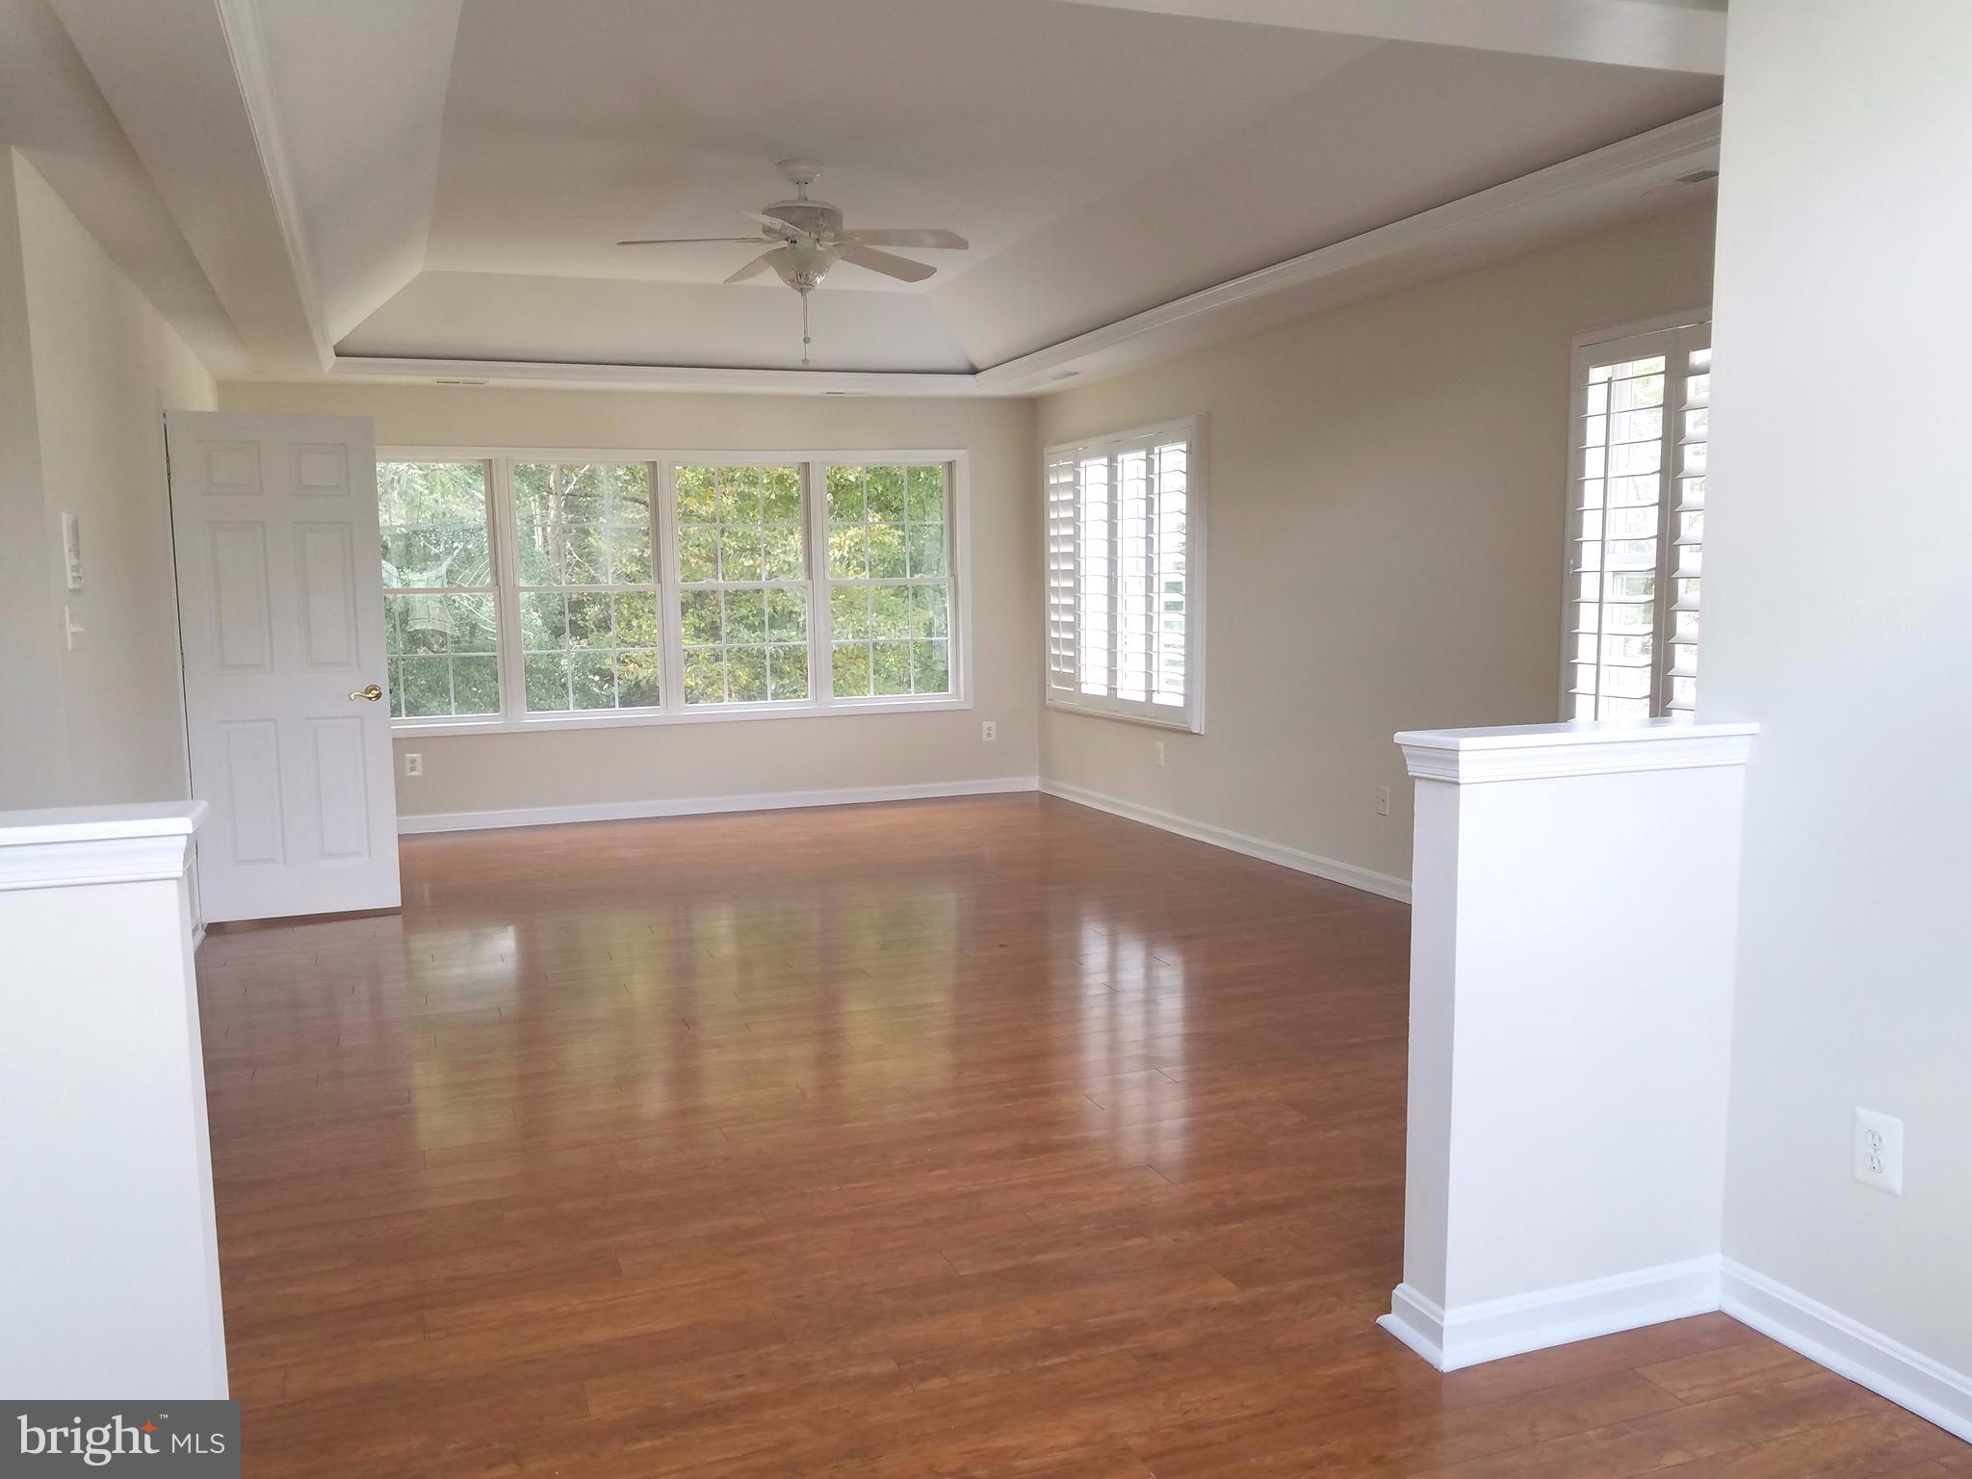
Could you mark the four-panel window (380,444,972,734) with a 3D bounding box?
[{"bbox_3d":[-1.813,-0.875,8.533,3.671,1.571,0.100,-3,7,-22],"label":"four-panel window"}]

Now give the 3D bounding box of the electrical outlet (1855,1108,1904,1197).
[{"bbox_3d":[1.463,0.674,2.429,0.010,0.122,0.078,-3,7,-22],"label":"electrical outlet"}]

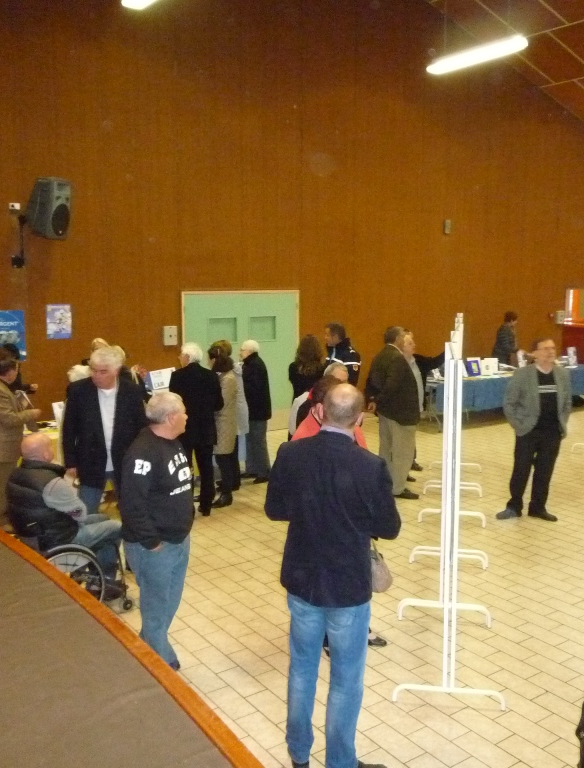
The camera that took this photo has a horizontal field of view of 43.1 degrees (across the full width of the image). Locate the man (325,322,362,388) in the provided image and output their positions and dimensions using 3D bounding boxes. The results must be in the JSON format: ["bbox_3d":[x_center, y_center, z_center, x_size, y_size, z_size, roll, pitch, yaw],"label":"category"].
[{"bbox_3d":[0.548,0.196,8.437,0.360,1.780,0.520,-6,9,-35],"label":"man"}]

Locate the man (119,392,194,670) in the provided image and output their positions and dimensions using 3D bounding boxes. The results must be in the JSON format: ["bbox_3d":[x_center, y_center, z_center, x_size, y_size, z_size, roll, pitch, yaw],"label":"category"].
[{"bbox_3d":[-0.774,0.829,4.298,0.360,1.645,0.500,2,8,12],"label":"man"}]

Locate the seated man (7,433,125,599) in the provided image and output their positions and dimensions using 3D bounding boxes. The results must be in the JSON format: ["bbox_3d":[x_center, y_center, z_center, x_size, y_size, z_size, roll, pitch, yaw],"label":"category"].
[{"bbox_3d":[-1.503,0.895,4.881,0.800,1.220,0.560,-7,10,-42],"label":"seated man"}]

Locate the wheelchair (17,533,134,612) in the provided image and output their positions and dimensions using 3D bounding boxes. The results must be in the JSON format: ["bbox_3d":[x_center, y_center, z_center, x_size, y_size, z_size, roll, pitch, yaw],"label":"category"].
[{"bbox_3d":[-1.532,1.141,4.887,0.950,0.870,0.630,-7,10,-42],"label":"wheelchair"}]

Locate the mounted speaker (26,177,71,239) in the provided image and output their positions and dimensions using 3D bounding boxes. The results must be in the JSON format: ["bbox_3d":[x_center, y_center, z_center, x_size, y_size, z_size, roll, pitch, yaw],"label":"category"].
[{"bbox_3d":[-2.833,-2.040,8.621,0.350,0.670,0.410,10,10,14],"label":"mounted speaker"}]

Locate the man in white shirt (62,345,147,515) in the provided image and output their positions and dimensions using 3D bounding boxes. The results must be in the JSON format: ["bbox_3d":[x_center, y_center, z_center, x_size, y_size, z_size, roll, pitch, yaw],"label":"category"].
[{"bbox_3d":[-1.322,0.621,5.369,0.600,1.770,0.360,-2,8,-11],"label":"man in white shirt"}]

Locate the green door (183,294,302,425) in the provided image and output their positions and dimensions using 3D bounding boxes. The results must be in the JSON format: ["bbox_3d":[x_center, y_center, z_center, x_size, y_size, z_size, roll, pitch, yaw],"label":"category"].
[{"bbox_3d":[-0.695,-0.294,10.876,1.970,2.100,0.080,-5,9,-35],"label":"green door"}]

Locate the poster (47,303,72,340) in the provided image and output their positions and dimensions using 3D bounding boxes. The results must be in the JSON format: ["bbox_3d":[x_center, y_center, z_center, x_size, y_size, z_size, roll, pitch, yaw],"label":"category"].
[{"bbox_3d":[-2.907,-0.779,9.250,0.300,0.420,0.010,-5,9,-35],"label":"poster"}]

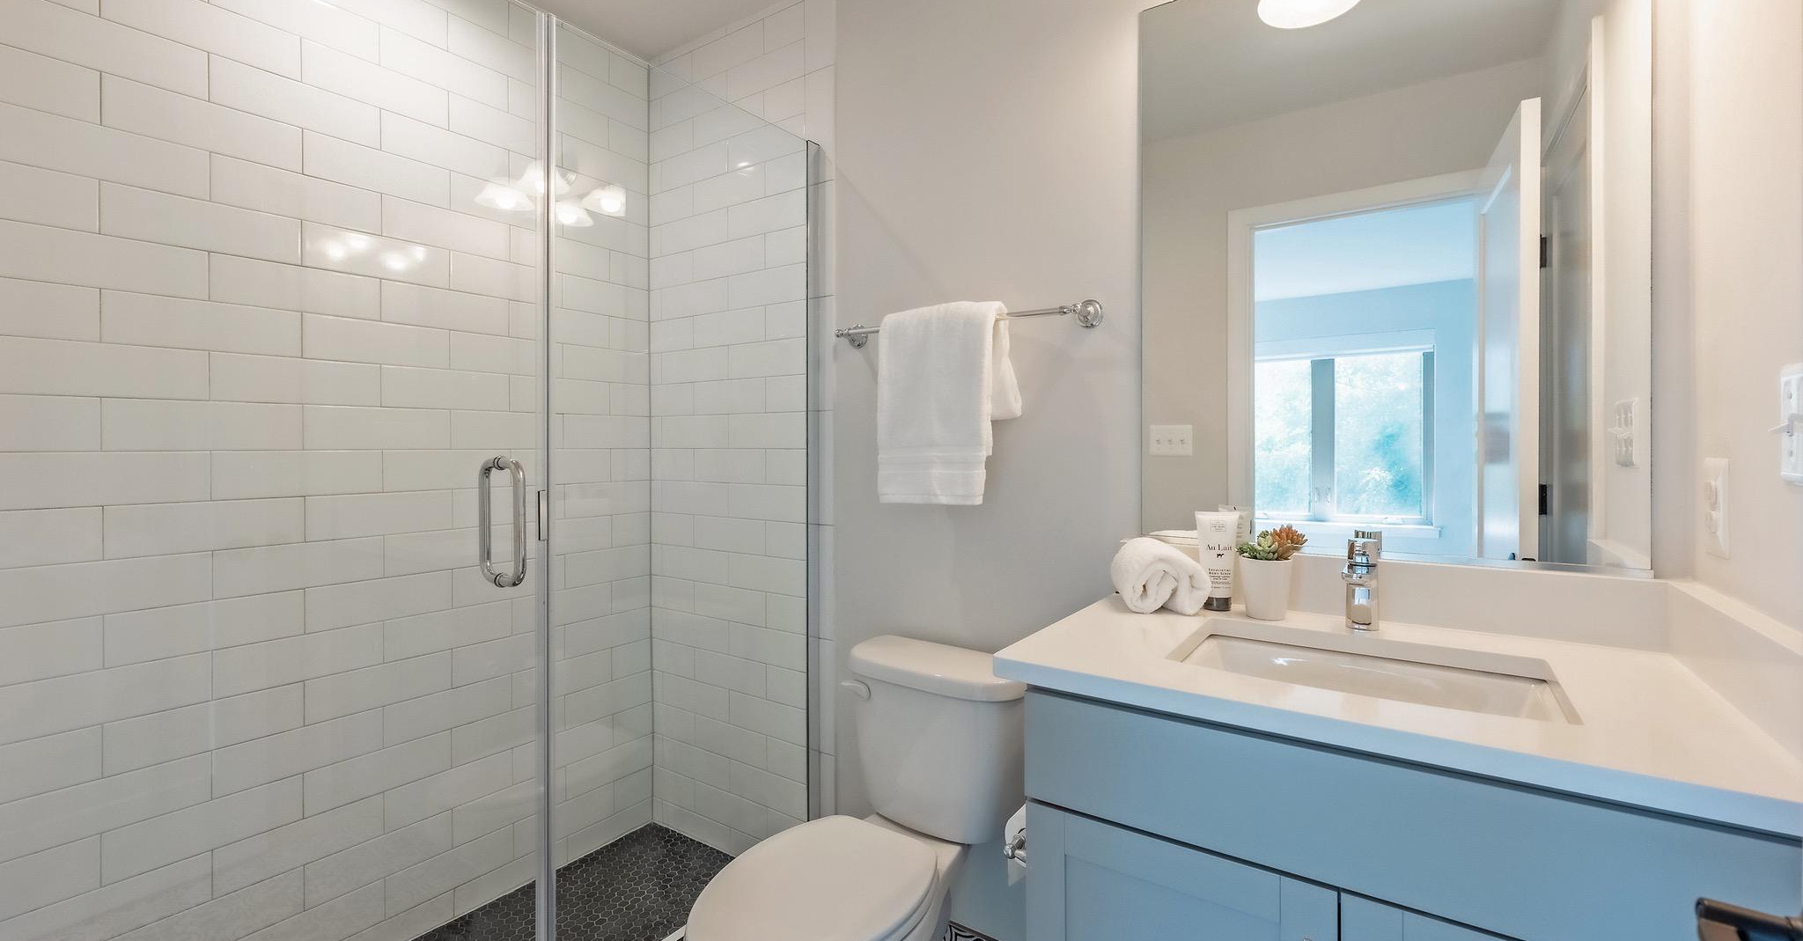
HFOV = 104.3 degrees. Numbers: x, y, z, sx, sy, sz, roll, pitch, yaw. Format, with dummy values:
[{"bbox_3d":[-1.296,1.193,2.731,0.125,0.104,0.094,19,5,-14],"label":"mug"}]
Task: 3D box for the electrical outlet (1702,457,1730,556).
[{"bbox_3d":[0.994,0.046,0.855,0.010,0.117,0.075,1,1,36],"label":"electrical outlet"}]

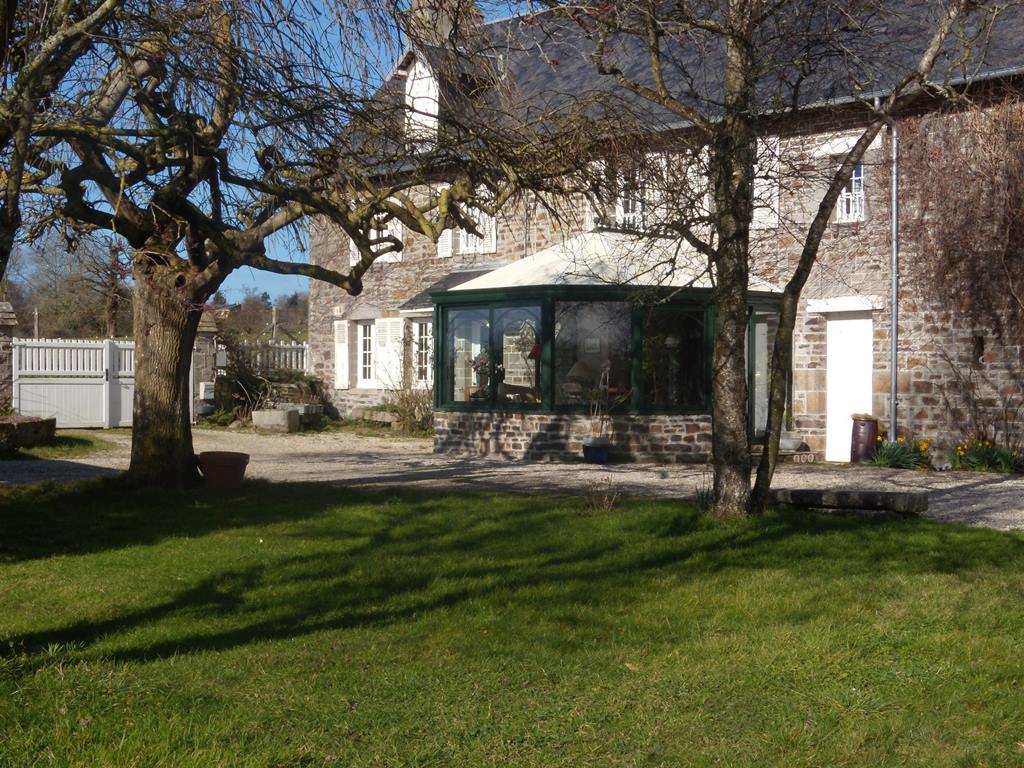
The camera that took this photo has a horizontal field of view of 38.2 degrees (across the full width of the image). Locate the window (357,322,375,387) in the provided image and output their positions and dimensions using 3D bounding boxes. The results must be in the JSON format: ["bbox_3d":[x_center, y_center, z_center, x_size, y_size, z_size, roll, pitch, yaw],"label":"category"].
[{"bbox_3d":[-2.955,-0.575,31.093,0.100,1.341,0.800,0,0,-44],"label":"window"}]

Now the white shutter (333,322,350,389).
[{"bbox_3d":[-3.584,-0.614,31.309,0.050,1.464,0.468,0,0,-44],"label":"white shutter"}]

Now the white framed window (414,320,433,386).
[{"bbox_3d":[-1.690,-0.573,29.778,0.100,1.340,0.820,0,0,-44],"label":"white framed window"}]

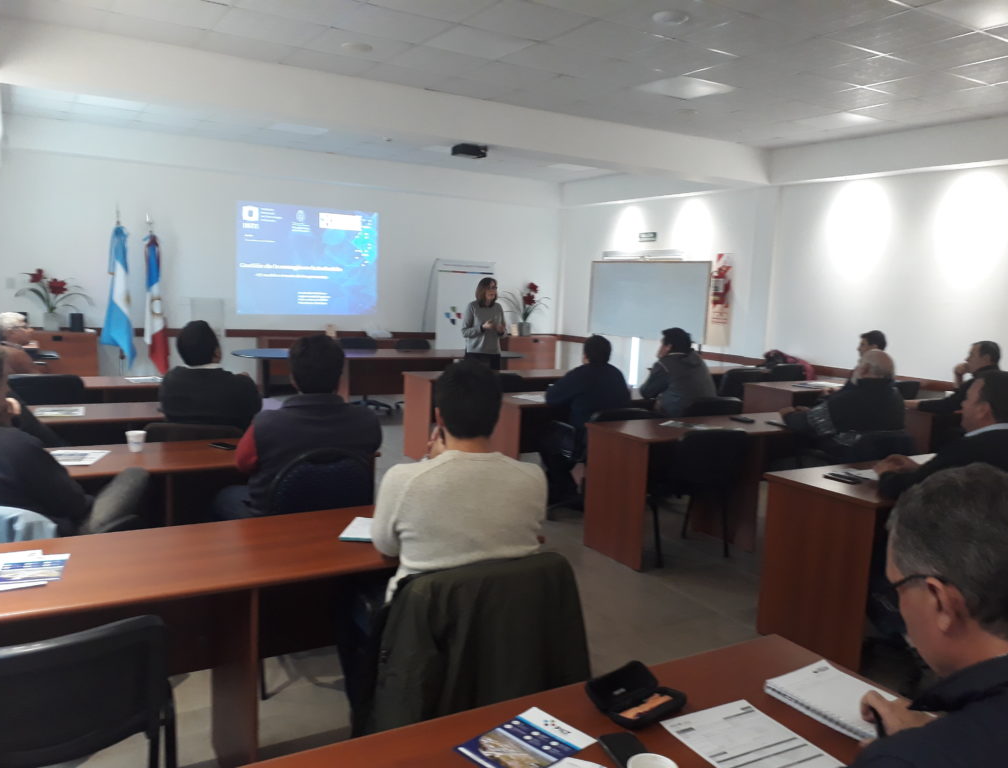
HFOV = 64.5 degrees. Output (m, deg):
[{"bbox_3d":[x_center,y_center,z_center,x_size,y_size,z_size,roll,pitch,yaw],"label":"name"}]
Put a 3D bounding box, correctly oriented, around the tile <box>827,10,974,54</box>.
[{"bbox_3d":[2.316,-2.063,4.686,0.610,0.020,0.600,-2,9,-31],"label":"tile"}]

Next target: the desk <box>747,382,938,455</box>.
[{"bbox_3d":[3.045,0.371,7.513,1.740,0.735,0.560,-2,8,-31],"label":"desk"}]

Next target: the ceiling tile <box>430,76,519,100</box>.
[{"bbox_3d":[-0.230,-2.462,6.691,0.610,0.020,0.580,-2,9,-30],"label":"ceiling tile"}]

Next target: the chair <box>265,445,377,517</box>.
[{"bbox_3d":[-0.806,0.677,3.271,0.500,0.880,0.560,-2,9,-31],"label":"chair"}]

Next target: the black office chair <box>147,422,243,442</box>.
[{"bbox_3d":[-1.636,0.561,4.143,0.500,0.810,0.540,-2,9,-31],"label":"black office chair"}]

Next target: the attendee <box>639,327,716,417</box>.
[{"bbox_3d":[1.212,0.220,6.052,0.520,1.310,0.780,-4,10,-42],"label":"attendee"}]

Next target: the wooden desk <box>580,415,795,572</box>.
[{"bbox_3d":[1.382,0.612,5.039,1.780,0.735,0.570,-2,8,-31],"label":"wooden desk"}]

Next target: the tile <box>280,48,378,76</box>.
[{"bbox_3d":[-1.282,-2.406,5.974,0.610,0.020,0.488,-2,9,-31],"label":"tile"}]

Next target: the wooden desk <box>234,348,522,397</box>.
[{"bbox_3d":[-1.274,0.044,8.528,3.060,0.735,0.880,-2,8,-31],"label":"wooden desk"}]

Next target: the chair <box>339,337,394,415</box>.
[{"bbox_3d":[-1.553,-0.101,9.185,0.600,0.830,0.620,-2,8,-31],"label":"chair"}]

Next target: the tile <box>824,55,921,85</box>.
[{"bbox_3d":[2.536,-2.162,5.506,0.610,0.020,0.600,-2,9,-31],"label":"tile"}]

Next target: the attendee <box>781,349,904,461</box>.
[{"bbox_3d":[2.105,0.387,5.178,0.620,1.290,0.850,-2,9,-30],"label":"attendee"}]

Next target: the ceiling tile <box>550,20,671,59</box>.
[{"bbox_3d":[0.667,-2.212,5.126,0.610,0.020,0.610,-2,9,-31],"label":"ceiling tile"}]

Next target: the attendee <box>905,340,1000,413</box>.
[{"bbox_3d":[3.308,0.340,5.877,0.520,1.310,0.820,-3,9,-37],"label":"attendee"}]

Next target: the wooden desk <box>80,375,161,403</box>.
[{"bbox_3d":[-2.861,0.356,5.790,1.860,0.750,0.570,-2,9,-31],"label":"wooden desk"}]

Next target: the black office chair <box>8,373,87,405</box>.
[{"bbox_3d":[-2.918,0.376,4.973,0.540,0.830,0.570,-2,8,-31],"label":"black office chair"}]

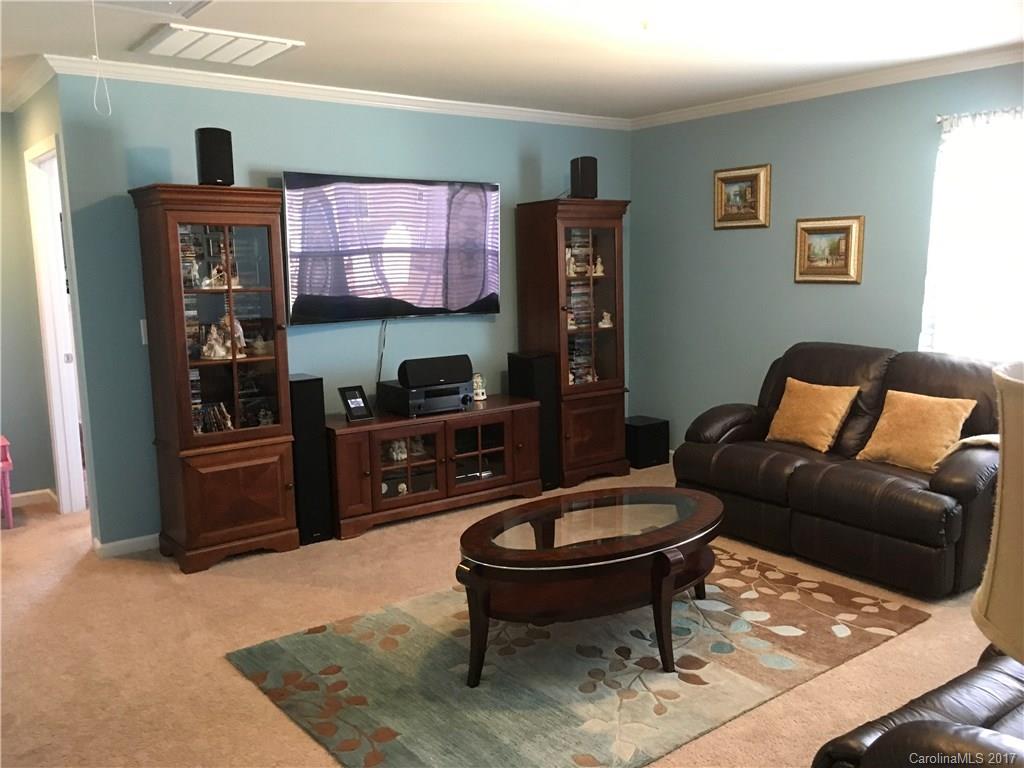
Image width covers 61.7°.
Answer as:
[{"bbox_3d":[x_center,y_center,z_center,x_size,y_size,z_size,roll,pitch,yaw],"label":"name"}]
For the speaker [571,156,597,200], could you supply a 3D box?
[{"bbox_3d":[0.462,-1.327,5.613,0.160,0.269,0.164,-6,10,-31],"label":"speaker"}]

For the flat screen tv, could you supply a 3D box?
[{"bbox_3d":[-0.677,-0.808,5.166,1.443,0.829,0.062,-7,11,-36],"label":"flat screen tv"}]

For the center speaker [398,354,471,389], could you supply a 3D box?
[{"bbox_3d":[-0.457,-0.082,5.048,0.431,0.170,0.172,-7,2,-36],"label":"center speaker"}]

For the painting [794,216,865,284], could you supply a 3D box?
[{"bbox_3d":[1.879,-0.787,5.095,0.045,0.388,0.439,-7,10,-37],"label":"painting"}]

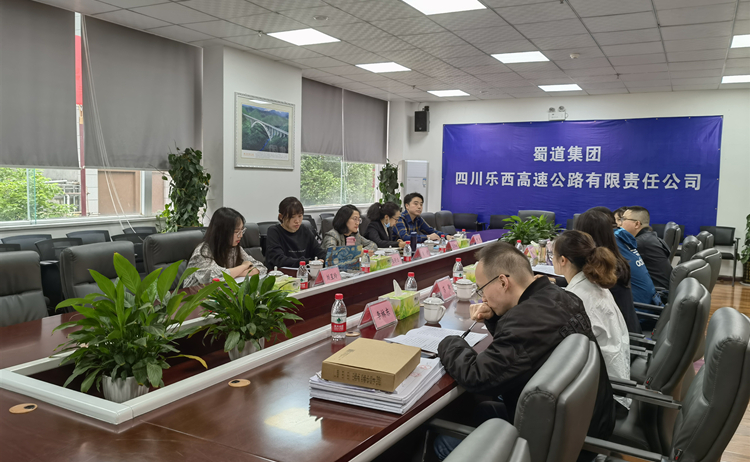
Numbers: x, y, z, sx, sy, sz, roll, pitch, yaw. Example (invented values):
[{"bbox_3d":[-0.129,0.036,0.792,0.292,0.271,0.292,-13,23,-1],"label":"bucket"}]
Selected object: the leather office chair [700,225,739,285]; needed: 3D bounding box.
[{"bbox_3d":[5.021,0.362,8.595,0.580,0.850,0.560,4,6,28],"label":"leather office chair"}]

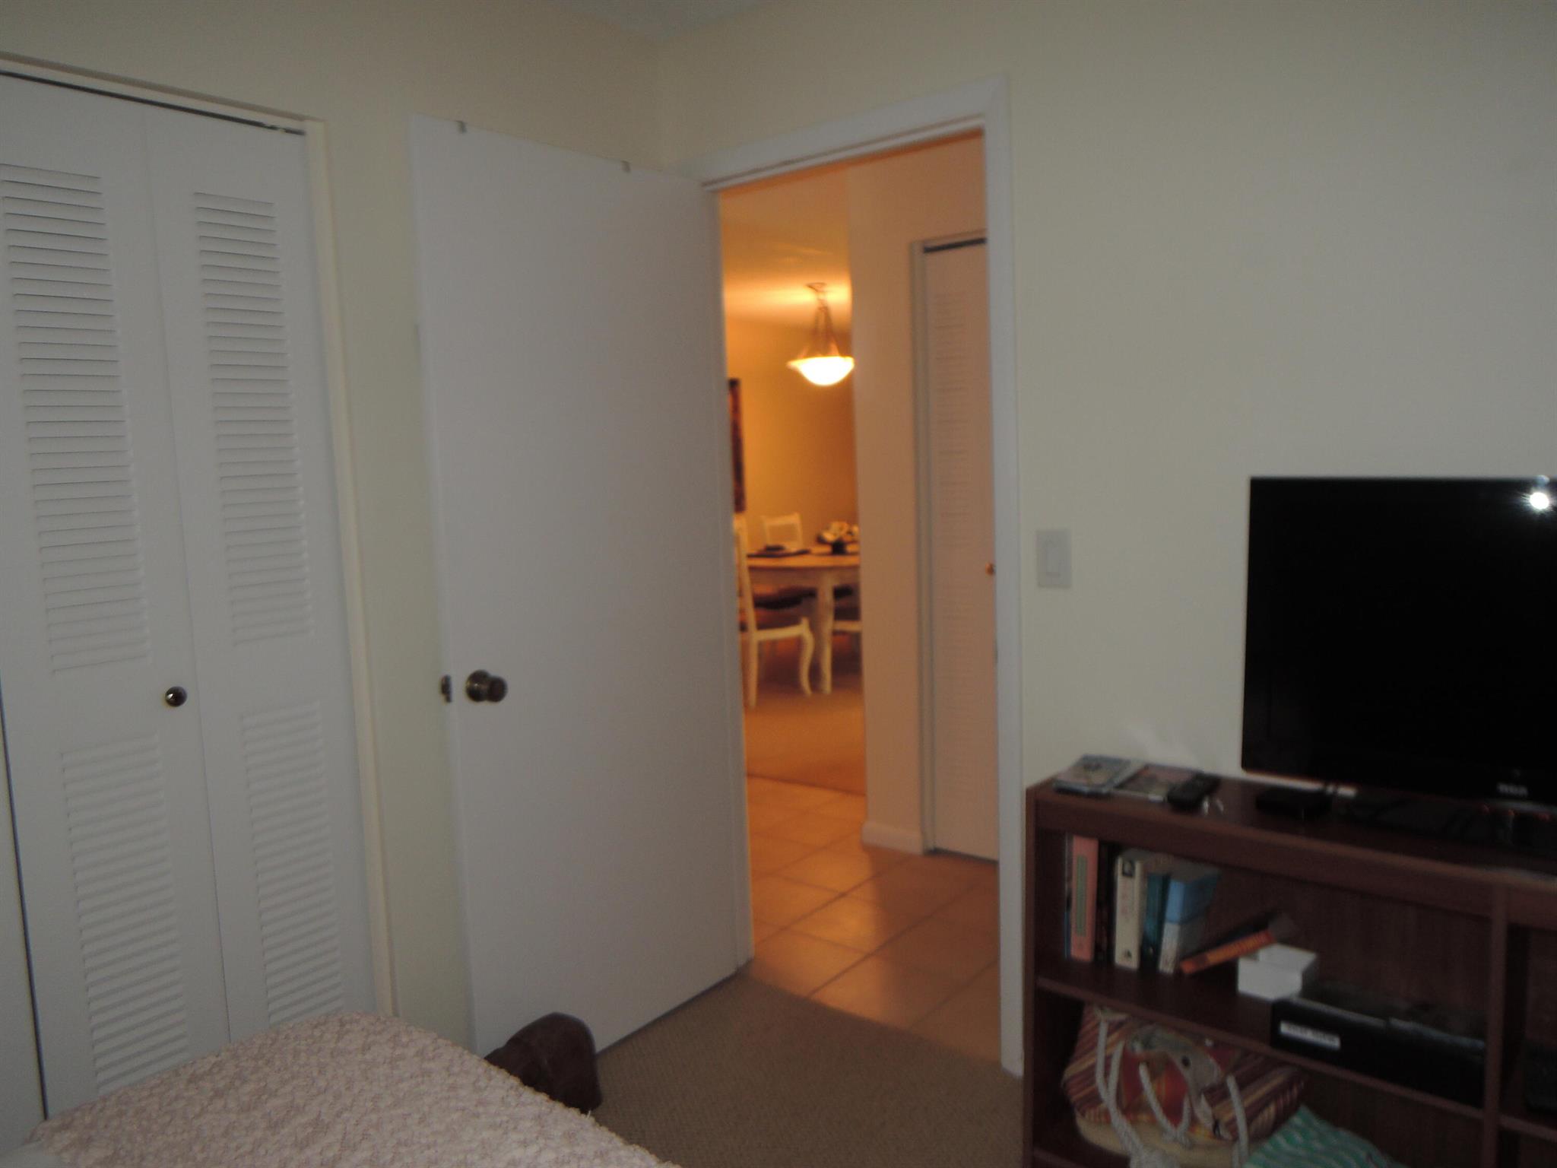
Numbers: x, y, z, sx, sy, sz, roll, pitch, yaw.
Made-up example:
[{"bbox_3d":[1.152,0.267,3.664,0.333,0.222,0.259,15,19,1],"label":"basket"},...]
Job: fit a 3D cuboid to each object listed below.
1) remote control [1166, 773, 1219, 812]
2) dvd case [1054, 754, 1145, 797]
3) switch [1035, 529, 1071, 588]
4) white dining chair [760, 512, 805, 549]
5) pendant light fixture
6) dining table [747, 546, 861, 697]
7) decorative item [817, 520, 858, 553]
[{"bbox_3d":[0.738,0.363,1.907,0.050,0.024,0.172,2,8,34],"label":"remote control"},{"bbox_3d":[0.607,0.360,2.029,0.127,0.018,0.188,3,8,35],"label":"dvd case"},{"bbox_3d":[0.557,-0.050,2.180,0.071,0.116,0.009,3,8,39],"label":"switch"},{"bbox_3d":[0.225,0.023,7.364,0.530,0.995,0.450,3,8,39],"label":"white dining chair"},{"bbox_3d":[0.268,-1.559,6.750,0.425,0.640,0.425,-2,6,0],"label":"pendant light fixture"},{"bbox_3d":[0.370,0.177,6.952,1.020,0.770,1.500,3,8,39],"label":"dining table"},{"bbox_3d":[0.378,-0.295,6.880,0.270,0.205,0.270,-2,6,0],"label":"decorative item"}]

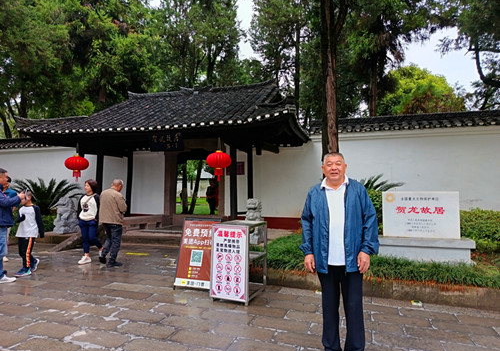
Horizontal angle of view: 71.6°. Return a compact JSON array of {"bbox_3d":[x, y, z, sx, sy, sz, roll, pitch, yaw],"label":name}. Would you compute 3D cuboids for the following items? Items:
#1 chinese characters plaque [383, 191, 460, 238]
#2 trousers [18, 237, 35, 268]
[{"bbox_3d":[2.952,0.674,5.950,1.190,0.785,0.090,-1,-4,20],"label":"chinese characters plaque"},{"bbox_3d":[-3.970,1.288,6.202,0.340,0.640,0.320,3,-5,-35],"label":"trousers"}]

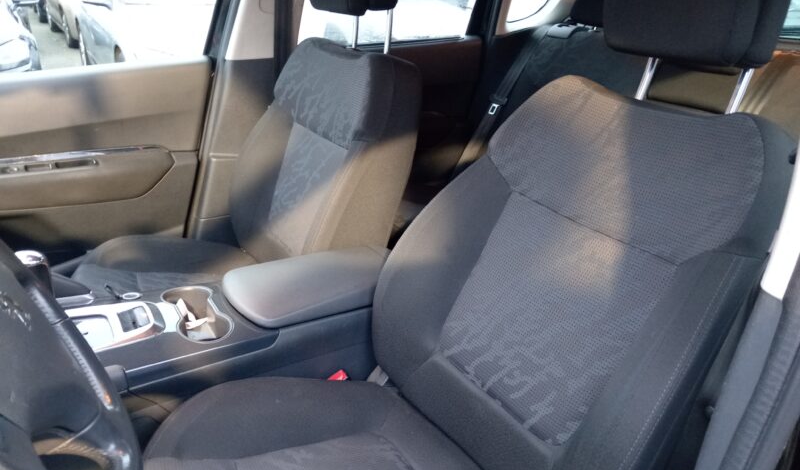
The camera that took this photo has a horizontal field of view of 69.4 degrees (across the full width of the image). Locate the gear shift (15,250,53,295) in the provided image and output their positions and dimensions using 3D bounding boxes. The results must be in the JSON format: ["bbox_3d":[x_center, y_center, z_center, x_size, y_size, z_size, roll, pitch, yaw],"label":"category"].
[{"bbox_3d":[-0.484,0.068,0.765,0.055,0.110,0.050,-12,26,-32],"label":"gear shift"}]

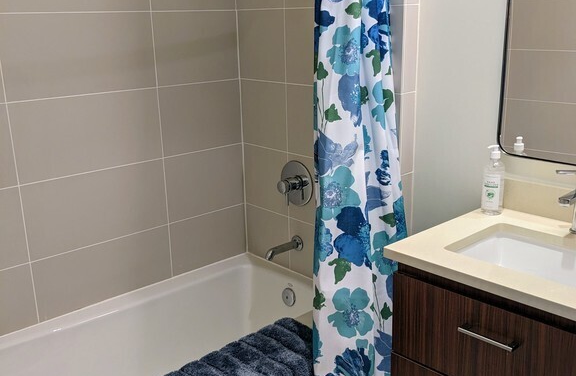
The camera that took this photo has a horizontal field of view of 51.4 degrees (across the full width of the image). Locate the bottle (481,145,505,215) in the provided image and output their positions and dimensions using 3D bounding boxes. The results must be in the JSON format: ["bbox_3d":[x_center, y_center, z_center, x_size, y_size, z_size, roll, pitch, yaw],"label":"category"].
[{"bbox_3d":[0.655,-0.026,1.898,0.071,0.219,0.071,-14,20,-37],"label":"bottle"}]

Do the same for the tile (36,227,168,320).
[{"bbox_3d":[-0.758,0.345,2.520,0.604,0.250,0.012,-15,21,-40],"label":"tile"}]

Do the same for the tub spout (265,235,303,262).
[{"bbox_3d":[-0.024,0.272,2.659,0.200,0.068,0.070,-15,21,-40],"label":"tub spout"}]

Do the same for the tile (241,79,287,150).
[{"bbox_3d":[-0.107,-0.332,2.715,0.012,0.302,0.320,-15,21,-40],"label":"tile"}]

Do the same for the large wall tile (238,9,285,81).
[{"bbox_3d":[-0.116,-0.627,2.645,0.010,0.305,0.323,-15,21,-40],"label":"large wall tile"}]

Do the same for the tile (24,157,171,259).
[{"bbox_3d":[-0.764,0.078,2.442,0.604,0.302,0.012,-15,21,-40],"label":"tile"}]

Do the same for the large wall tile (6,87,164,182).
[{"bbox_3d":[-0.774,-0.215,2.368,0.611,0.305,0.010,-15,21,-40],"label":"large wall tile"}]

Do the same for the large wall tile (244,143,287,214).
[{"bbox_3d":[-0.103,-0.041,2.814,0.010,0.305,0.323,-15,21,-40],"label":"large wall tile"}]

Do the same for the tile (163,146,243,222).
[{"bbox_3d":[-0.379,-0.027,2.776,0.434,0.302,0.012,-15,21,-40],"label":"tile"}]

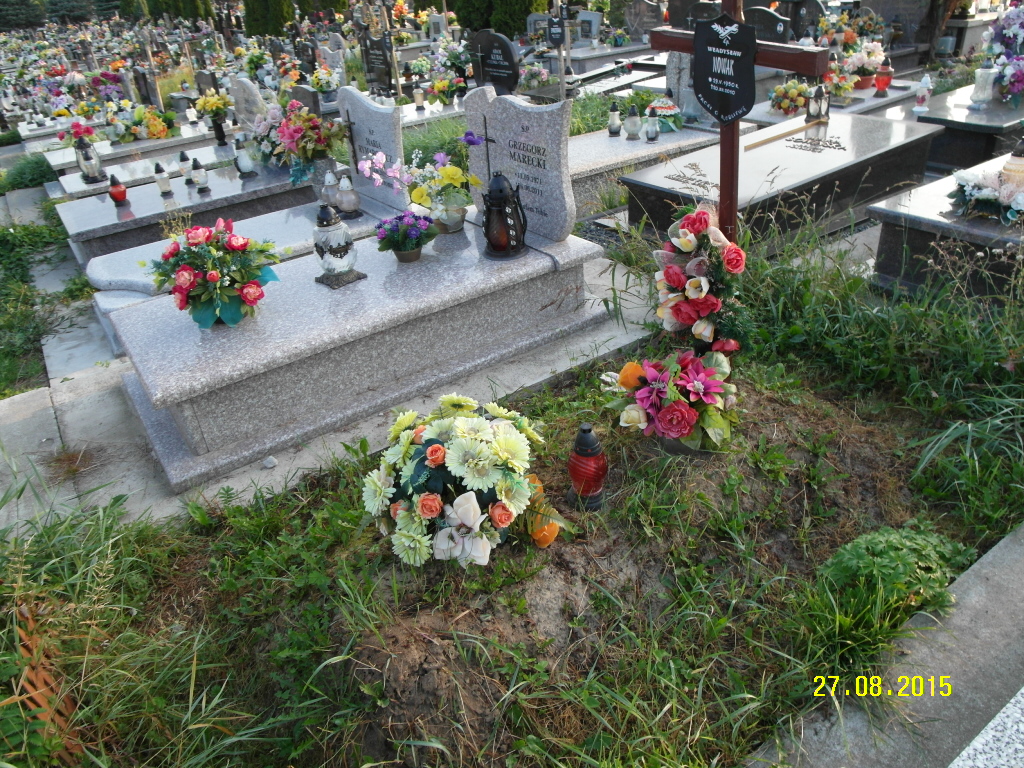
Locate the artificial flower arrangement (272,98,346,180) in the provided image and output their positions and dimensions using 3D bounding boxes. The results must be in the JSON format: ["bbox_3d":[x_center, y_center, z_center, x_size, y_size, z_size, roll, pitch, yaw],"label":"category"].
[{"bbox_3d":[-1.311,-1.576,4.595,0.440,0.460,0.400,-13,30,-11],"label":"artificial flower arrangement"}]

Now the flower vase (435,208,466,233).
[{"bbox_3d":[-0.307,-0.833,3.605,0.150,0.105,0.160,-4,30,2],"label":"flower vase"}]

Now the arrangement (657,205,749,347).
[{"bbox_3d":[0.627,-0.354,2.338,0.220,0.440,0.300,-23,35,-27],"label":"arrangement"}]

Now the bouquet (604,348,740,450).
[{"bbox_3d":[0.535,0.038,2.298,0.390,0.270,0.330,9,33,25],"label":"bouquet"}]

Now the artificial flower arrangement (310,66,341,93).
[{"bbox_3d":[-2.336,-3.816,8.899,0.362,0.295,0.326,-12,30,-10],"label":"artificial flower arrangement"}]

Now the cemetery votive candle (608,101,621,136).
[{"bbox_3d":[0.746,-1.919,5.150,0.097,0.230,0.097,-4,30,2],"label":"cemetery votive candle"}]

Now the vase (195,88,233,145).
[{"bbox_3d":[-2.704,-2.422,6.439,0.277,0.475,0.269,-16,31,-17],"label":"vase"}]

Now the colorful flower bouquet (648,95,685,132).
[{"bbox_3d":[1.074,-1.879,4.953,0.252,0.231,0.240,1,30,12],"label":"colorful flower bouquet"}]

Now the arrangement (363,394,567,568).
[{"bbox_3d":[-0.121,0.239,1.787,0.498,0.391,0.434,-9,30,-5],"label":"arrangement"}]

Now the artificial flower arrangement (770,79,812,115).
[{"bbox_3d":[2.135,-2.198,5.429,0.280,0.250,0.280,5,31,20],"label":"artificial flower arrangement"}]

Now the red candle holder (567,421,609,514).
[{"bbox_3d":[0.216,0.234,2.018,0.116,0.285,0.116,-4,30,2],"label":"red candle holder"}]

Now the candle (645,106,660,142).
[{"bbox_3d":[0.984,-1.820,4.974,0.100,0.228,0.100,-5,30,3],"label":"candle"}]

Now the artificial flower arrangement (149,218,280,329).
[{"bbox_3d":[-1.166,-0.434,2.794,0.466,0.409,0.410,-18,31,-19],"label":"artificial flower arrangement"}]

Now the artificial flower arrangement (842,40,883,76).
[{"bbox_3d":[3.014,-2.783,6.080,0.340,0.270,0.360,-23,35,-27],"label":"artificial flower arrangement"}]

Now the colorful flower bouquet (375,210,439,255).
[{"bbox_3d":[-0.480,-0.685,3.230,0.280,0.190,0.290,-23,35,-27],"label":"colorful flower bouquet"}]

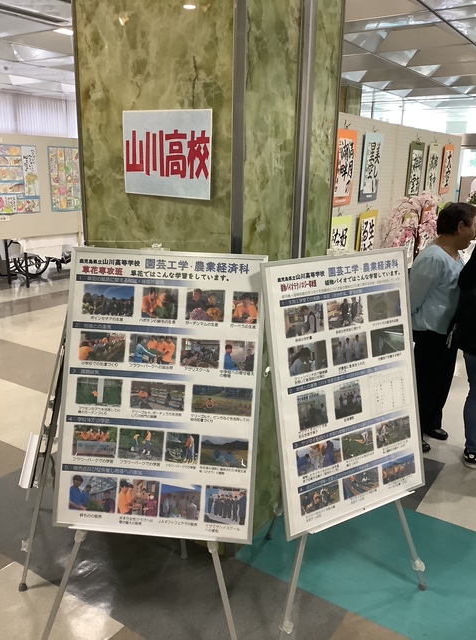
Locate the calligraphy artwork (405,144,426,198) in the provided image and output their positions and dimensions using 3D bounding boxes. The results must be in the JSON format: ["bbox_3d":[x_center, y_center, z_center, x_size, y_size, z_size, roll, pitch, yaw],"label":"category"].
[{"bbox_3d":[1.448,-1.222,4.691,0.020,0.450,0.318,11,18,34],"label":"calligraphy artwork"}]

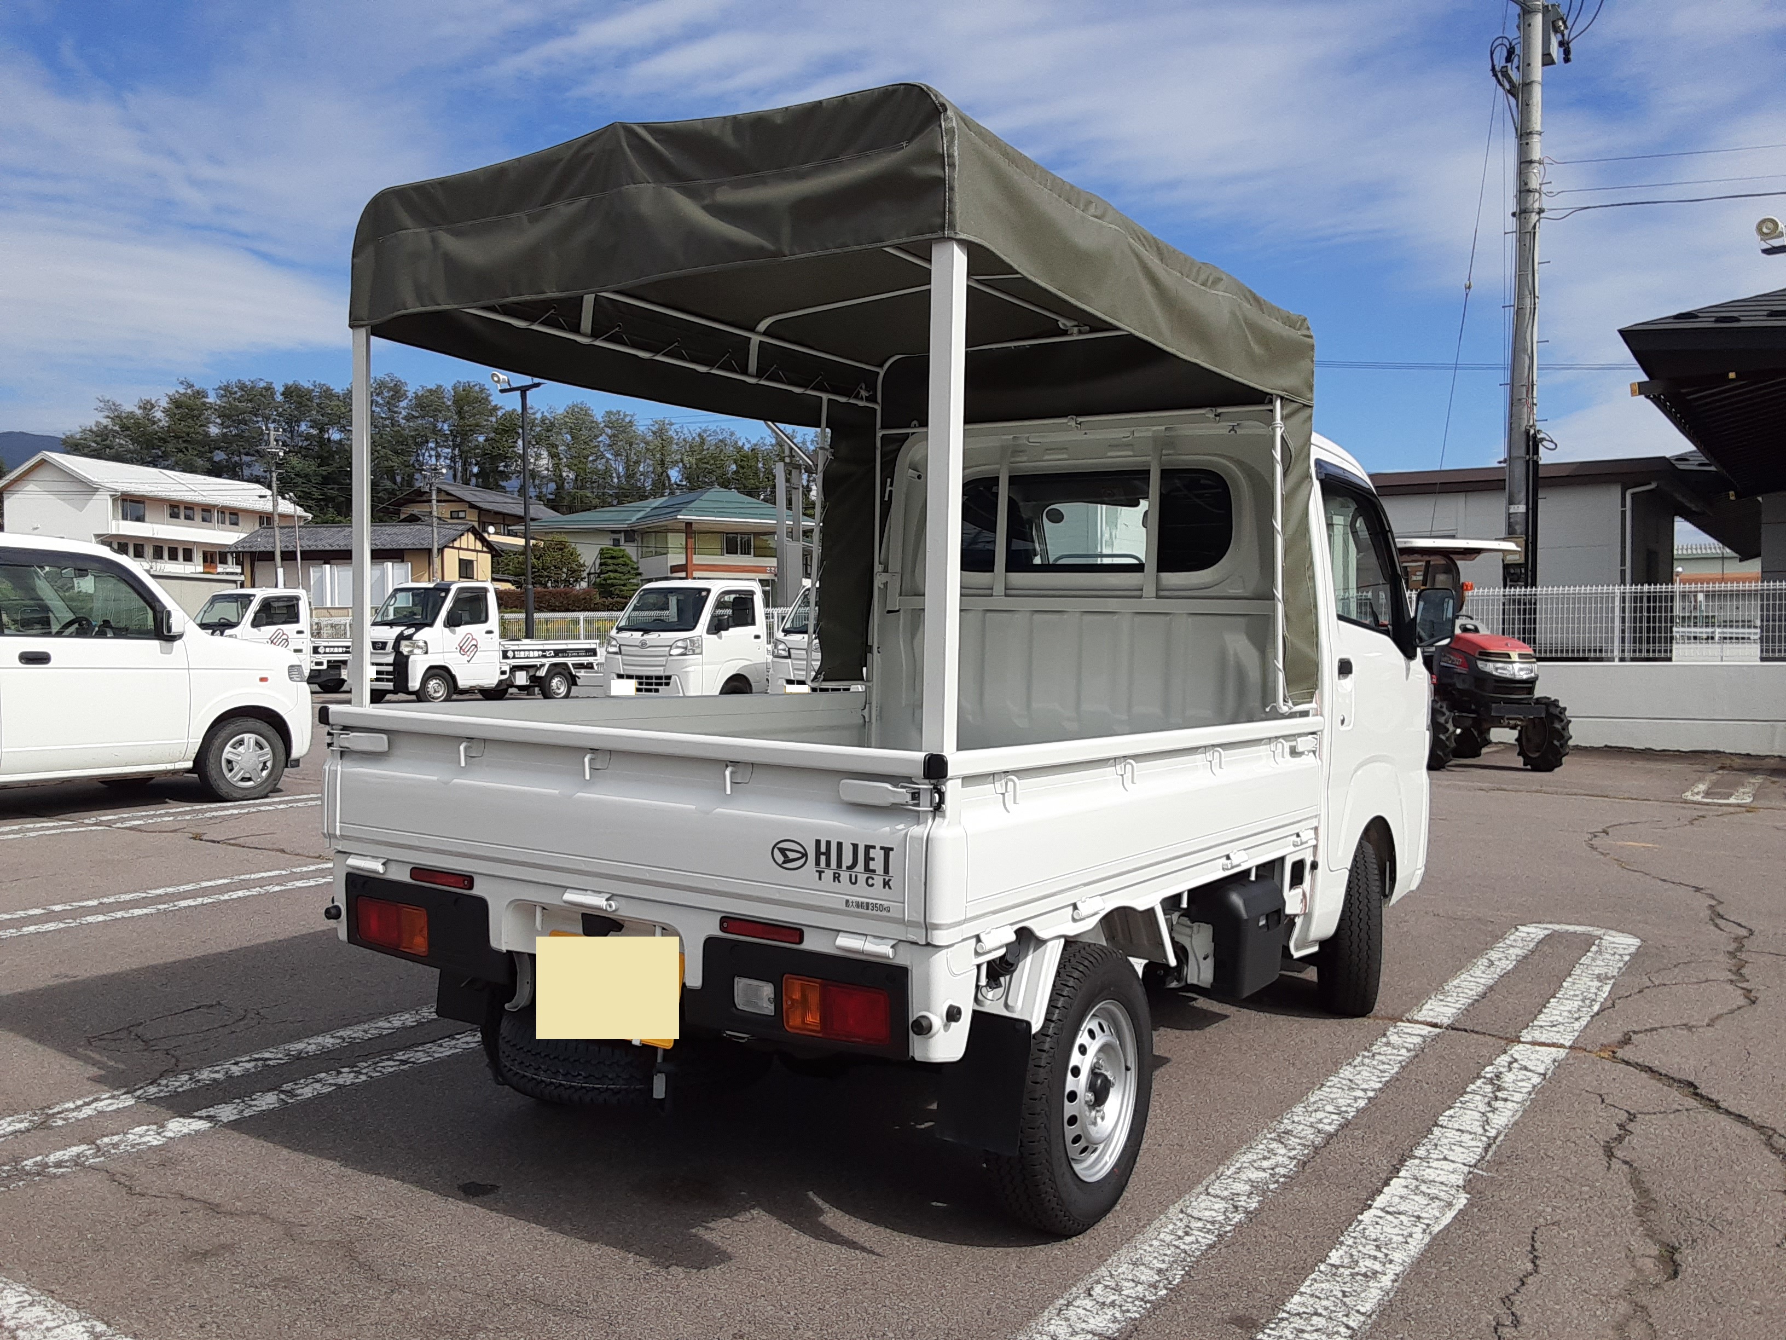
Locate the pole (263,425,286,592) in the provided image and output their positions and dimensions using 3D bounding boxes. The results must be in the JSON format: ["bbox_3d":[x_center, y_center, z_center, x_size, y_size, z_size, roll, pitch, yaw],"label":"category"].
[{"bbox_3d":[-30.990,-7.572,70.000,1.150,9.800,0.600,-2,1,0],"label":"pole"}]

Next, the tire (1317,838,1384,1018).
[{"bbox_3d":[1.397,0.800,4.265,0.148,0.535,0.535,2,1,15],"label":"tire"}]

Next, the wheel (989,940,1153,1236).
[{"bbox_3d":[0.340,0.793,2.669,0.150,0.530,0.530,2,1,33],"label":"wheel"}]

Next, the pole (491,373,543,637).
[{"bbox_3d":[-6.220,-2.200,23.400,1.000,5.400,0.350,2,2,33],"label":"pole"}]

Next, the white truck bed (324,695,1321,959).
[{"bbox_3d":[-0.016,0.256,3.288,1.475,0.312,1.970,2,1,33],"label":"white truck bed"}]

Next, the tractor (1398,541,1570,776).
[{"bbox_3d":[5.700,-0.185,14.450,1.400,2.300,2.900,0,1,-2],"label":"tractor"}]

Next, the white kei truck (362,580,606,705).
[{"bbox_3d":[-6.020,-0.375,20.100,1.475,1.780,3.395,2,2,33],"label":"white kei truck"}]

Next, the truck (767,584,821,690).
[{"bbox_3d":[-0.080,-0.165,17.900,1.475,1.780,3.395,1,2,28],"label":"truck"}]

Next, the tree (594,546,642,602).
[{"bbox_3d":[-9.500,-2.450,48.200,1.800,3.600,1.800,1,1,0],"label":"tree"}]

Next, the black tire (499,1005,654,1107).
[{"bbox_3d":[-0.522,0.750,2.835,0.535,0.145,0.535,2,1,33],"label":"black tire"}]

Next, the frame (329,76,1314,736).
[{"bbox_3d":[0.003,-0.393,3.254,1.460,1.150,1.920,2,1,33],"label":"frame"}]

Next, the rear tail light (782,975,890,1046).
[{"bbox_3d":[-0.081,0.531,2.179,0.205,0.090,0.050,2,1,33],"label":"rear tail light"}]

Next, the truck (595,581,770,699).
[{"bbox_3d":[-2.060,-0.250,18.000,1.475,1.780,3.395,1,2,32],"label":"truck"}]

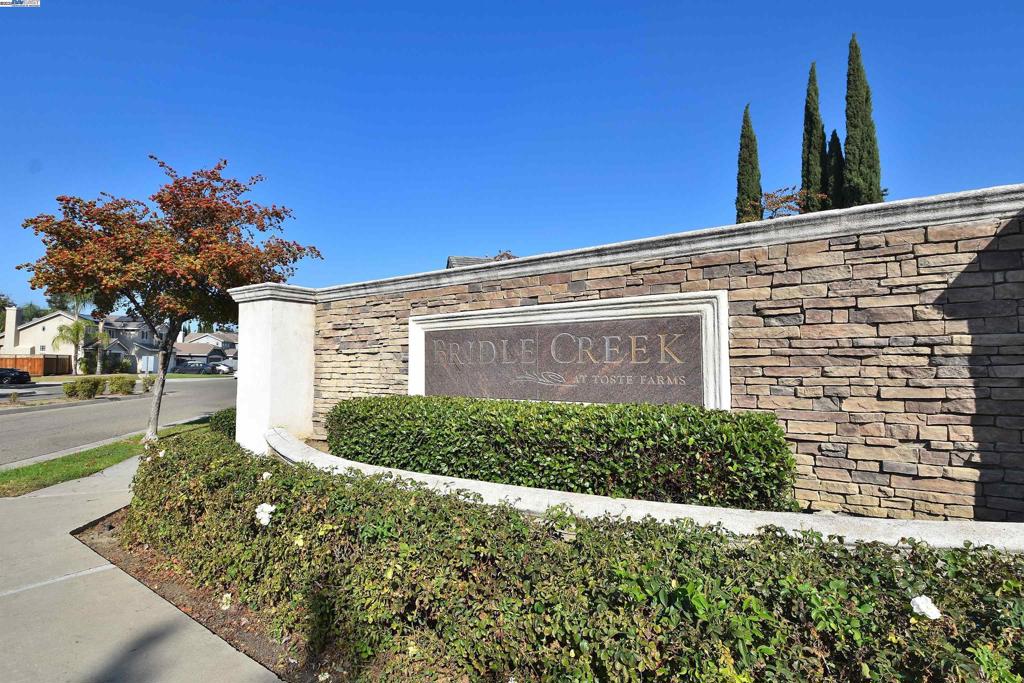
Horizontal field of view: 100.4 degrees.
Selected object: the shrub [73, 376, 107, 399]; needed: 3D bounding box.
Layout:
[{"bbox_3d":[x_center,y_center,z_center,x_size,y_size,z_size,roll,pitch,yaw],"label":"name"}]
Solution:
[{"bbox_3d":[-18.912,2.050,19.100,0.900,0.970,1.250,0,-3,-10],"label":"shrub"}]

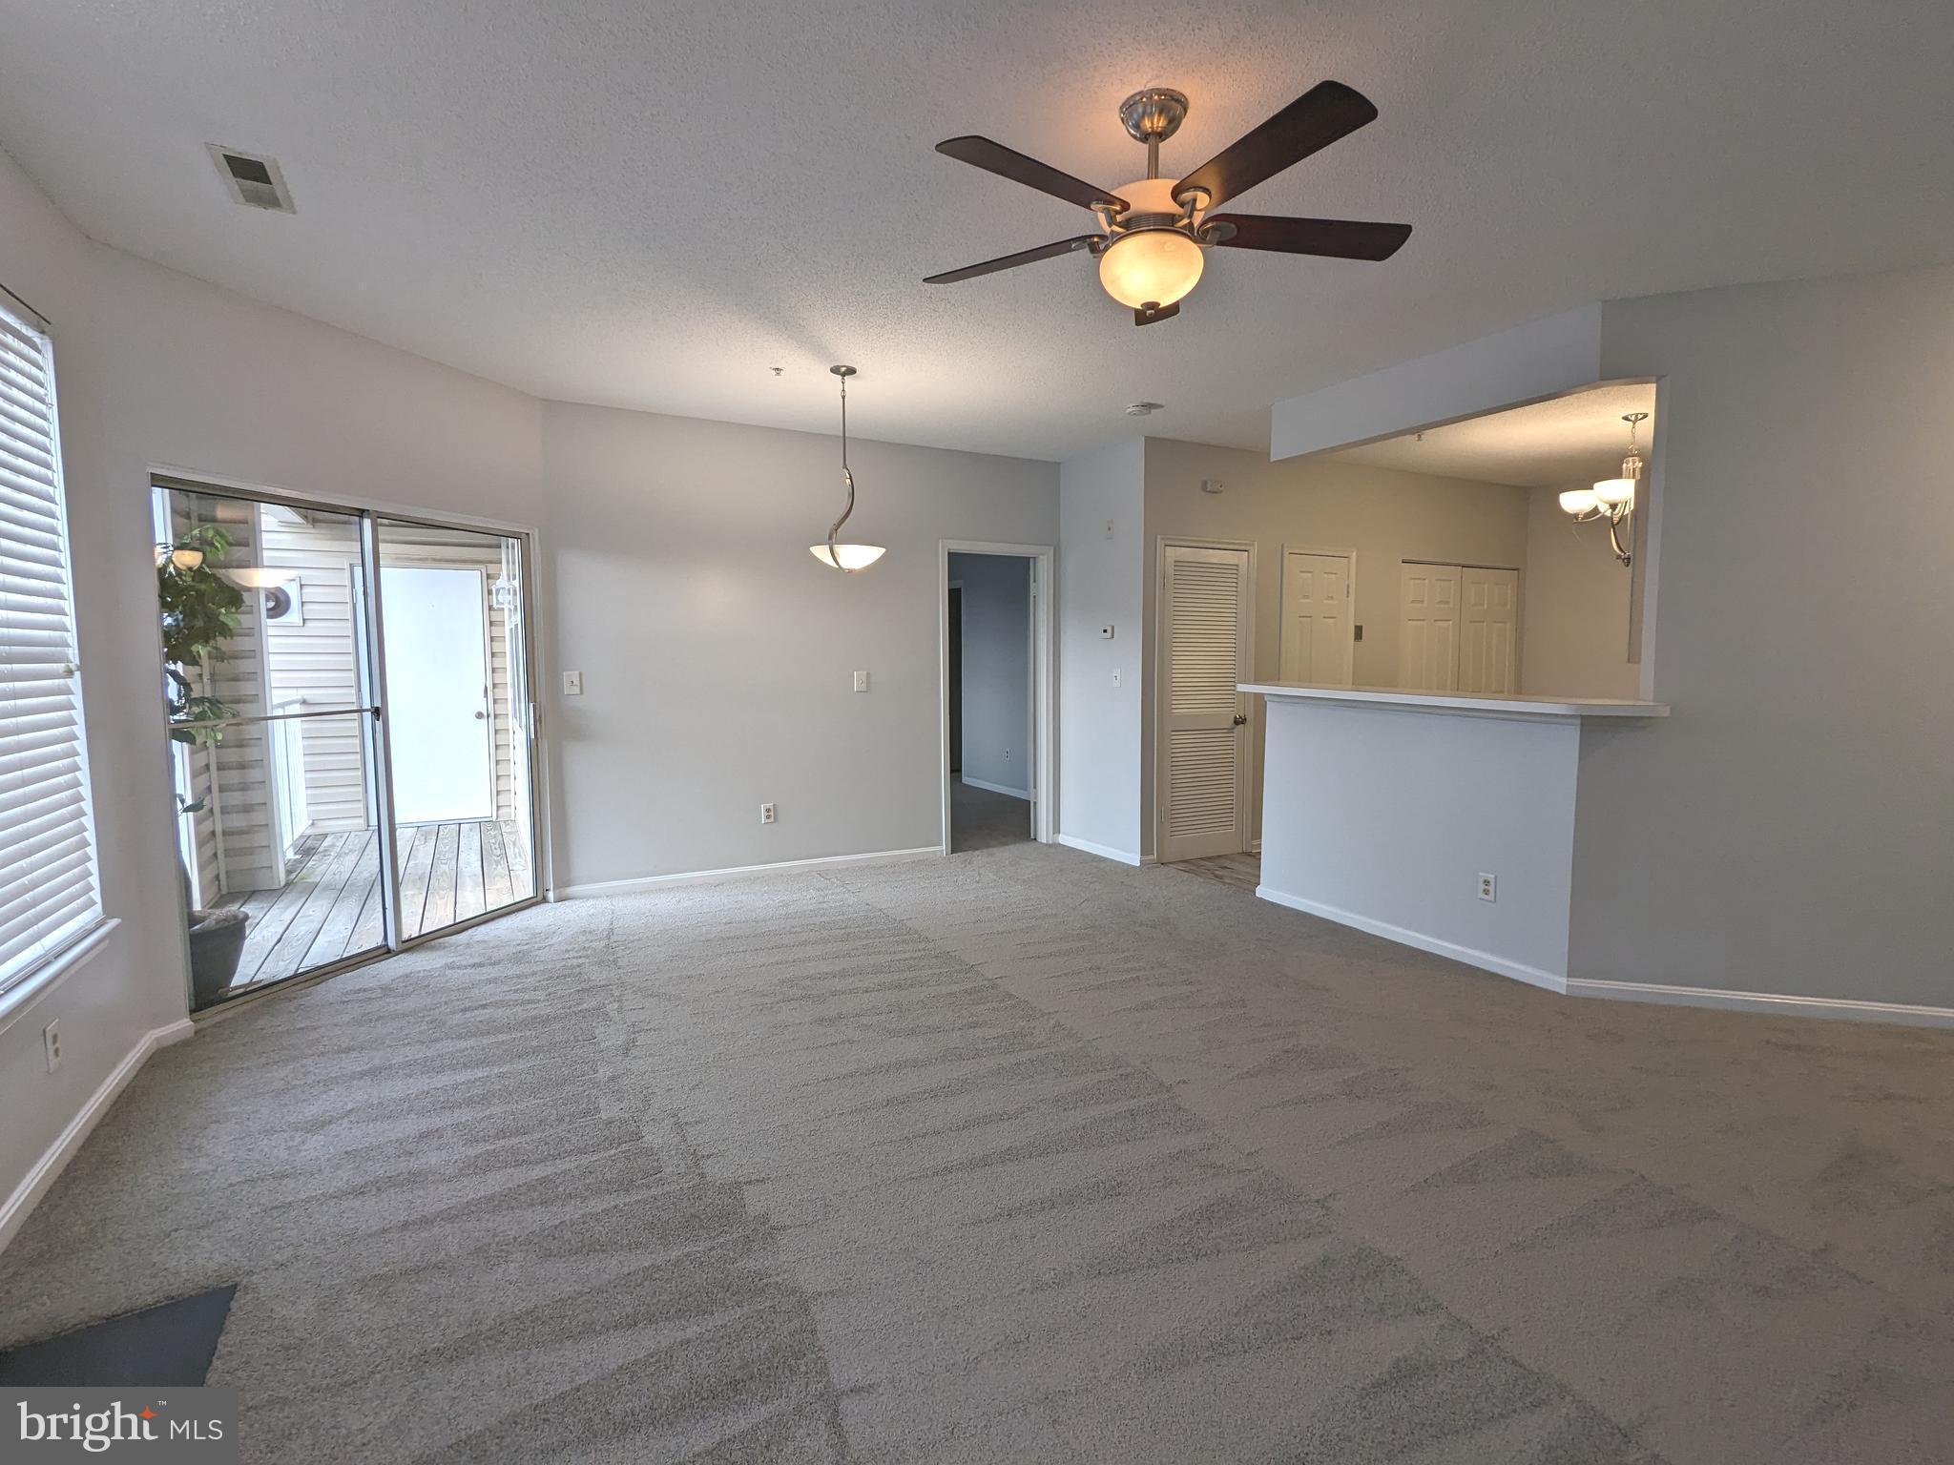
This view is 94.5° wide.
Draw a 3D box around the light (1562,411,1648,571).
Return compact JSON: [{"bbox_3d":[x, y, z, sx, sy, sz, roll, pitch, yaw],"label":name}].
[{"bbox_3d":[3.768,-1.387,5.209,0.660,0.850,0.660,-3,6,-28],"label":"light"}]

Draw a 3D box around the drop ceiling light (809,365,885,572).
[{"bbox_3d":[-0.636,-1.264,4.367,0.365,0.955,0.365,0,5,0],"label":"drop ceiling light"}]

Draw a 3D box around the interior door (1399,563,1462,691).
[{"bbox_3d":[3.515,-0.271,7.059,0.730,2.040,0.045,-3,6,-28],"label":"interior door"}]

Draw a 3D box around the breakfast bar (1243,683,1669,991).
[{"bbox_3d":[2.135,0.413,4.361,0.500,1.180,2.040,-3,6,-28],"label":"breakfast bar"}]

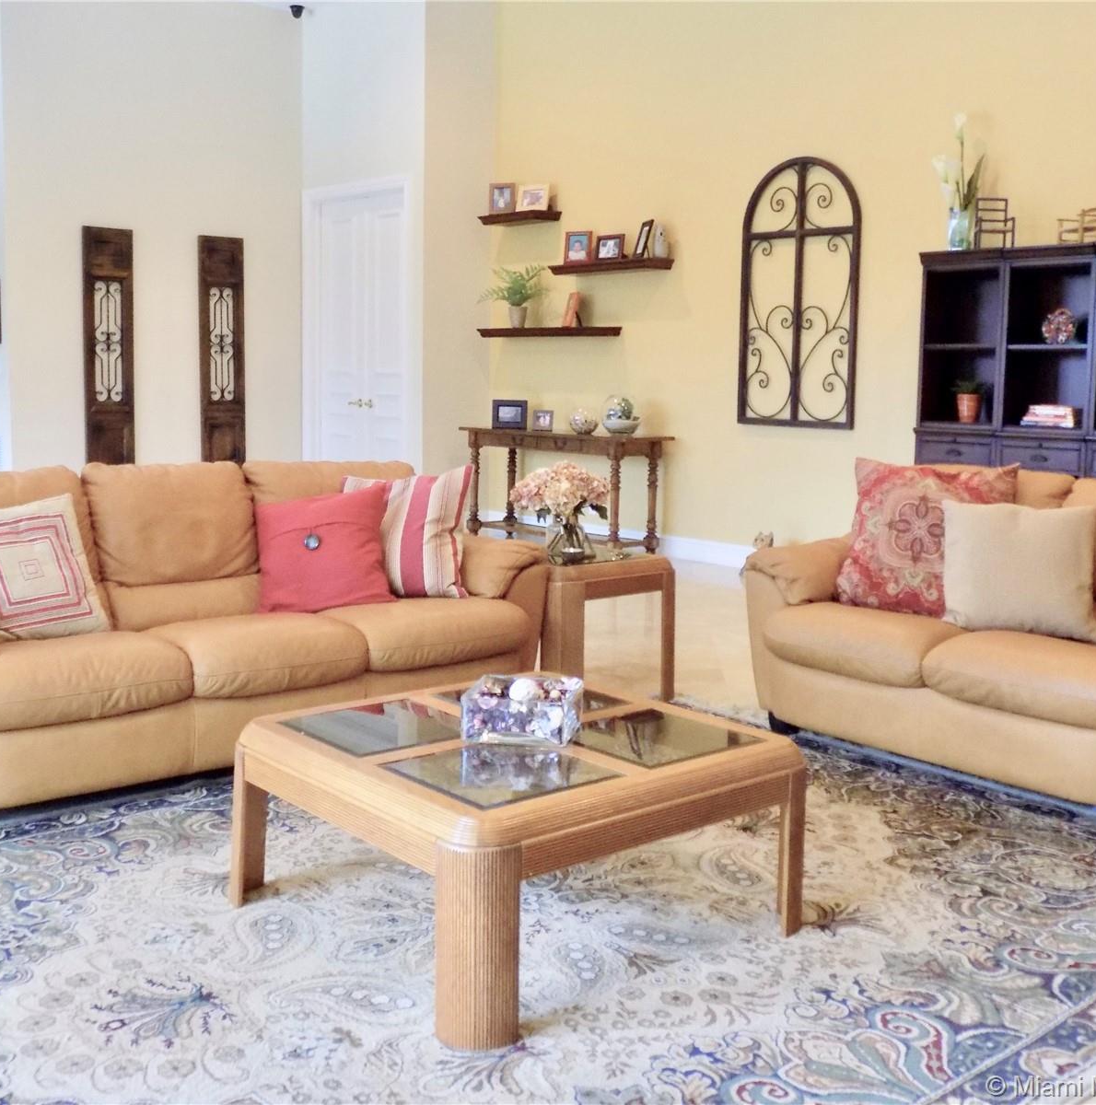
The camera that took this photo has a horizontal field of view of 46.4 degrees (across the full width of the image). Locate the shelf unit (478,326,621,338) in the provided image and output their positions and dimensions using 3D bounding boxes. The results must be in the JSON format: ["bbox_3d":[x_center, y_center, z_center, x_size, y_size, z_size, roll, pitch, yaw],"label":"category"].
[{"bbox_3d":[-0.007,-1.571,9.123,0.250,0.060,1.205,-8,12,-44],"label":"shelf unit"}]

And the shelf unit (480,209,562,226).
[{"bbox_3d":[-0.204,-2.405,9.207,0.255,0.060,0.615,-8,12,-44],"label":"shelf unit"}]

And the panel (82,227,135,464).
[{"bbox_3d":[-3.175,-1.430,9.270,0.370,1.803,0.045,-6,10,-43],"label":"panel"}]

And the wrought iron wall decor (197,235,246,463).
[{"bbox_3d":[-2.503,-1.490,9.915,0.375,1.870,0.045,-8,12,-44],"label":"wrought iron wall decor"}]

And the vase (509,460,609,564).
[{"bbox_3d":[0.042,-0.149,4.479,0.341,0.337,0.300,1,7,0],"label":"vase"}]

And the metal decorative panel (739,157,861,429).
[{"bbox_3d":[1.512,-1.563,7.718,0.035,1.604,0.866,-6,10,-43],"label":"metal decorative panel"}]

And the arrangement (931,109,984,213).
[{"bbox_3d":[2.156,-2.035,6.708,0.190,0.550,0.225,-6,10,-43],"label":"arrangement"}]

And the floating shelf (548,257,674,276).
[{"bbox_3d":[0.416,-1.921,8.630,0.255,0.060,0.920,-8,12,-44],"label":"floating shelf"}]

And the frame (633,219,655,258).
[{"bbox_3d":[0.635,-2.085,8.487,0.090,0.256,0.170,-2,8,-20],"label":"frame"}]

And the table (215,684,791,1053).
[{"bbox_3d":[-0.074,0.568,2.710,0.894,0.403,0.894,-5,10,-40],"label":"table"}]

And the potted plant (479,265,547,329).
[{"bbox_3d":[-0.250,-1.879,9.389,0.370,0.455,0.430,-6,10,-43],"label":"potted plant"}]

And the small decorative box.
[{"bbox_3d":[-0.051,0.327,2.647,0.210,0.091,0.199,3,8,10],"label":"small decorative box"}]

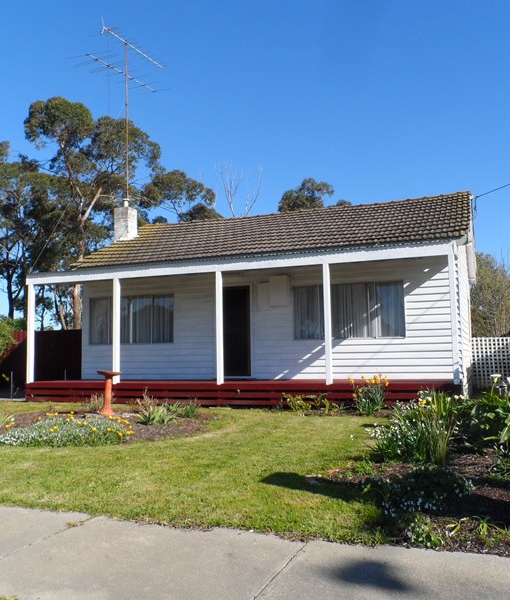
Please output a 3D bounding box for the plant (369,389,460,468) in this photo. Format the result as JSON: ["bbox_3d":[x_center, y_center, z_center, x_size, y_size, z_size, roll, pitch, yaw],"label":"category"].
[{"bbox_3d":[1.725,1.376,6.000,0.980,0.750,0.800,-3,-6,22],"label":"plant"}]

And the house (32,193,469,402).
[{"bbox_3d":[0.583,-0.142,14.615,9.550,5.130,7.900,-3,-6,22],"label":"house"}]

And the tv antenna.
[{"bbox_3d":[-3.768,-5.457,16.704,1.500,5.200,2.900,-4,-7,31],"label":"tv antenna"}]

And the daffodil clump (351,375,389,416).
[{"bbox_3d":[1.957,1.580,9.400,0.620,0.630,0.550,-3,-6,22],"label":"daffodil clump"}]

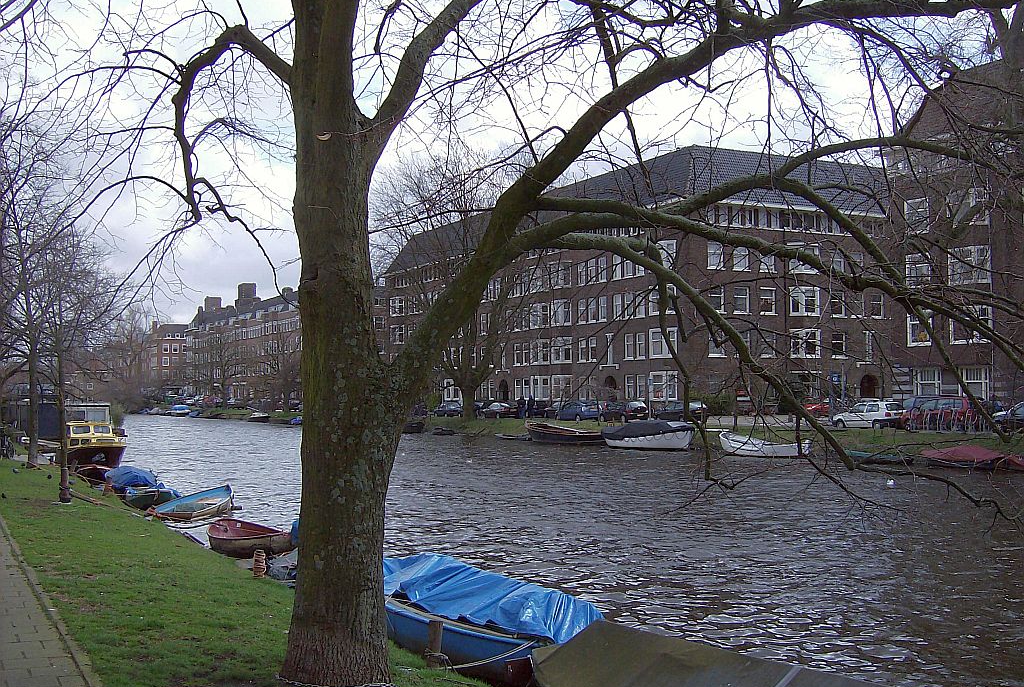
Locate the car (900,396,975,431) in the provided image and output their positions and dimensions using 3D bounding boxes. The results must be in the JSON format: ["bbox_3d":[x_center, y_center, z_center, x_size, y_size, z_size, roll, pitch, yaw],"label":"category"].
[{"bbox_3d":[21.546,3.497,56.000,1.760,1.680,4.350,2,-3,-30],"label":"car"}]

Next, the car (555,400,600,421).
[{"bbox_3d":[5.100,4.980,83.500,1.740,1.480,4.300,2,-3,-30],"label":"car"}]

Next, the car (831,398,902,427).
[{"bbox_3d":[19.126,3.827,60.000,1.700,1.420,4.000,2,-3,-30],"label":"car"}]

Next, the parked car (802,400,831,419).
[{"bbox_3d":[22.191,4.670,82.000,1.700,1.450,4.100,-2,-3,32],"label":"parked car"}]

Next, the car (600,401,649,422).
[{"bbox_3d":[8.117,4.801,79.500,1.700,1.440,4.000,2,-3,-30],"label":"car"}]

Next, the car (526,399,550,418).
[{"bbox_3d":[2.434,5.295,89.500,1.710,1.450,4.200,2,-3,-29],"label":"car"}]

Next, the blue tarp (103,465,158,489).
[{"bbox_3d":[-10.009,3.512,29.500,1.200,0.550,2.100,2,-3,-29],"label":"blue tarp"}]

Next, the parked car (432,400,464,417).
[{"bbox_3d":[-5.860,6.159,106.000,1.620,1.410,3.750,2,-3,-28],"label":"parked car"}]

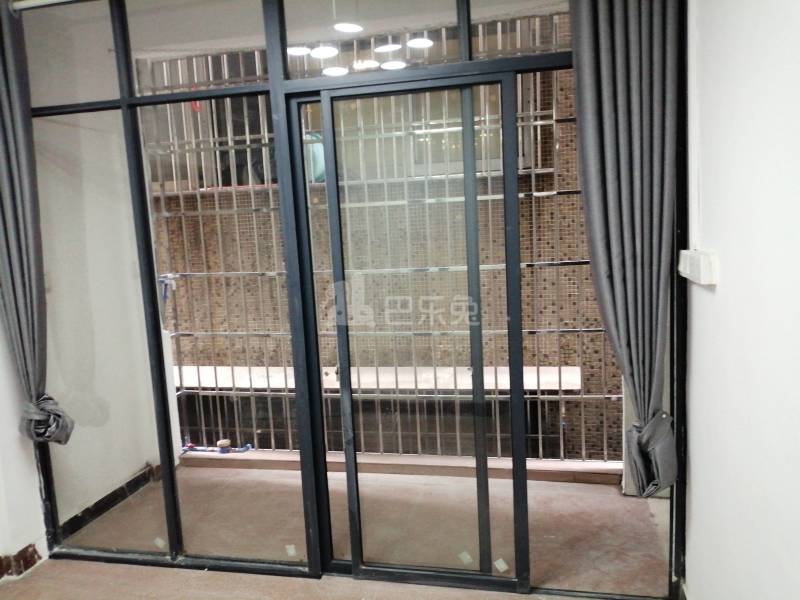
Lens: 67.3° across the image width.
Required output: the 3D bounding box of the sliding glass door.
[{"bbox_3d":[0.082,0.192,2.503,0.850,2.088,0.080,-1,8,12],"label":"sliding glass door"}]

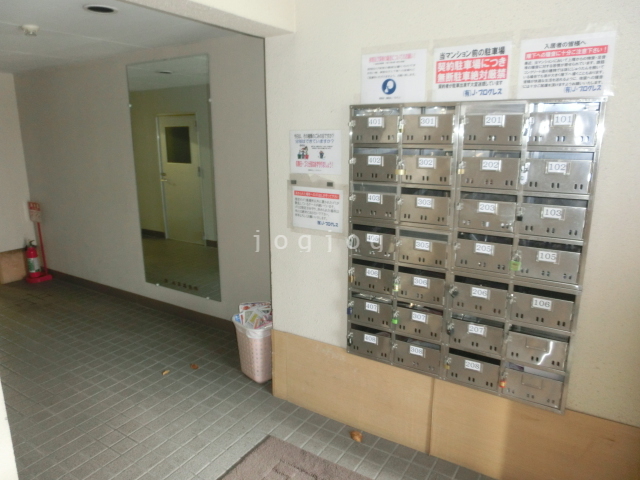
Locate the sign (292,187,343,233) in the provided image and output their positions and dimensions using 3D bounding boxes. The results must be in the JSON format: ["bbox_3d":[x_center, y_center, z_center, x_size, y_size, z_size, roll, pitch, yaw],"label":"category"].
[{"bbox_3d":[-0.014,-0.154,2.240,0.297,0.210,0.010,8,15,30],"label":"sign"}]

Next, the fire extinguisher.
[{"bbox_3d":[-3.183,0.219,4.928,0.155,0.450,0.145,-8,15,-33],"label":"fire extinguisher"}]

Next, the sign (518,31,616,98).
[{"bbox_3d":[0.886,-0.628,1.606,0.300,0.210,0.010,8,15,31],"label":"sign"}]

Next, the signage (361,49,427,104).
[{"bbox_3d":[0.318,-0.712,1.946,0.300,0.210,0.010,8,15,31],"label":"signage"}]

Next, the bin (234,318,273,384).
[{"bbox_3d":[-0.390,0.710,2.950,0.290,0.390,0.240,12,18,43],"label":"bin"}]

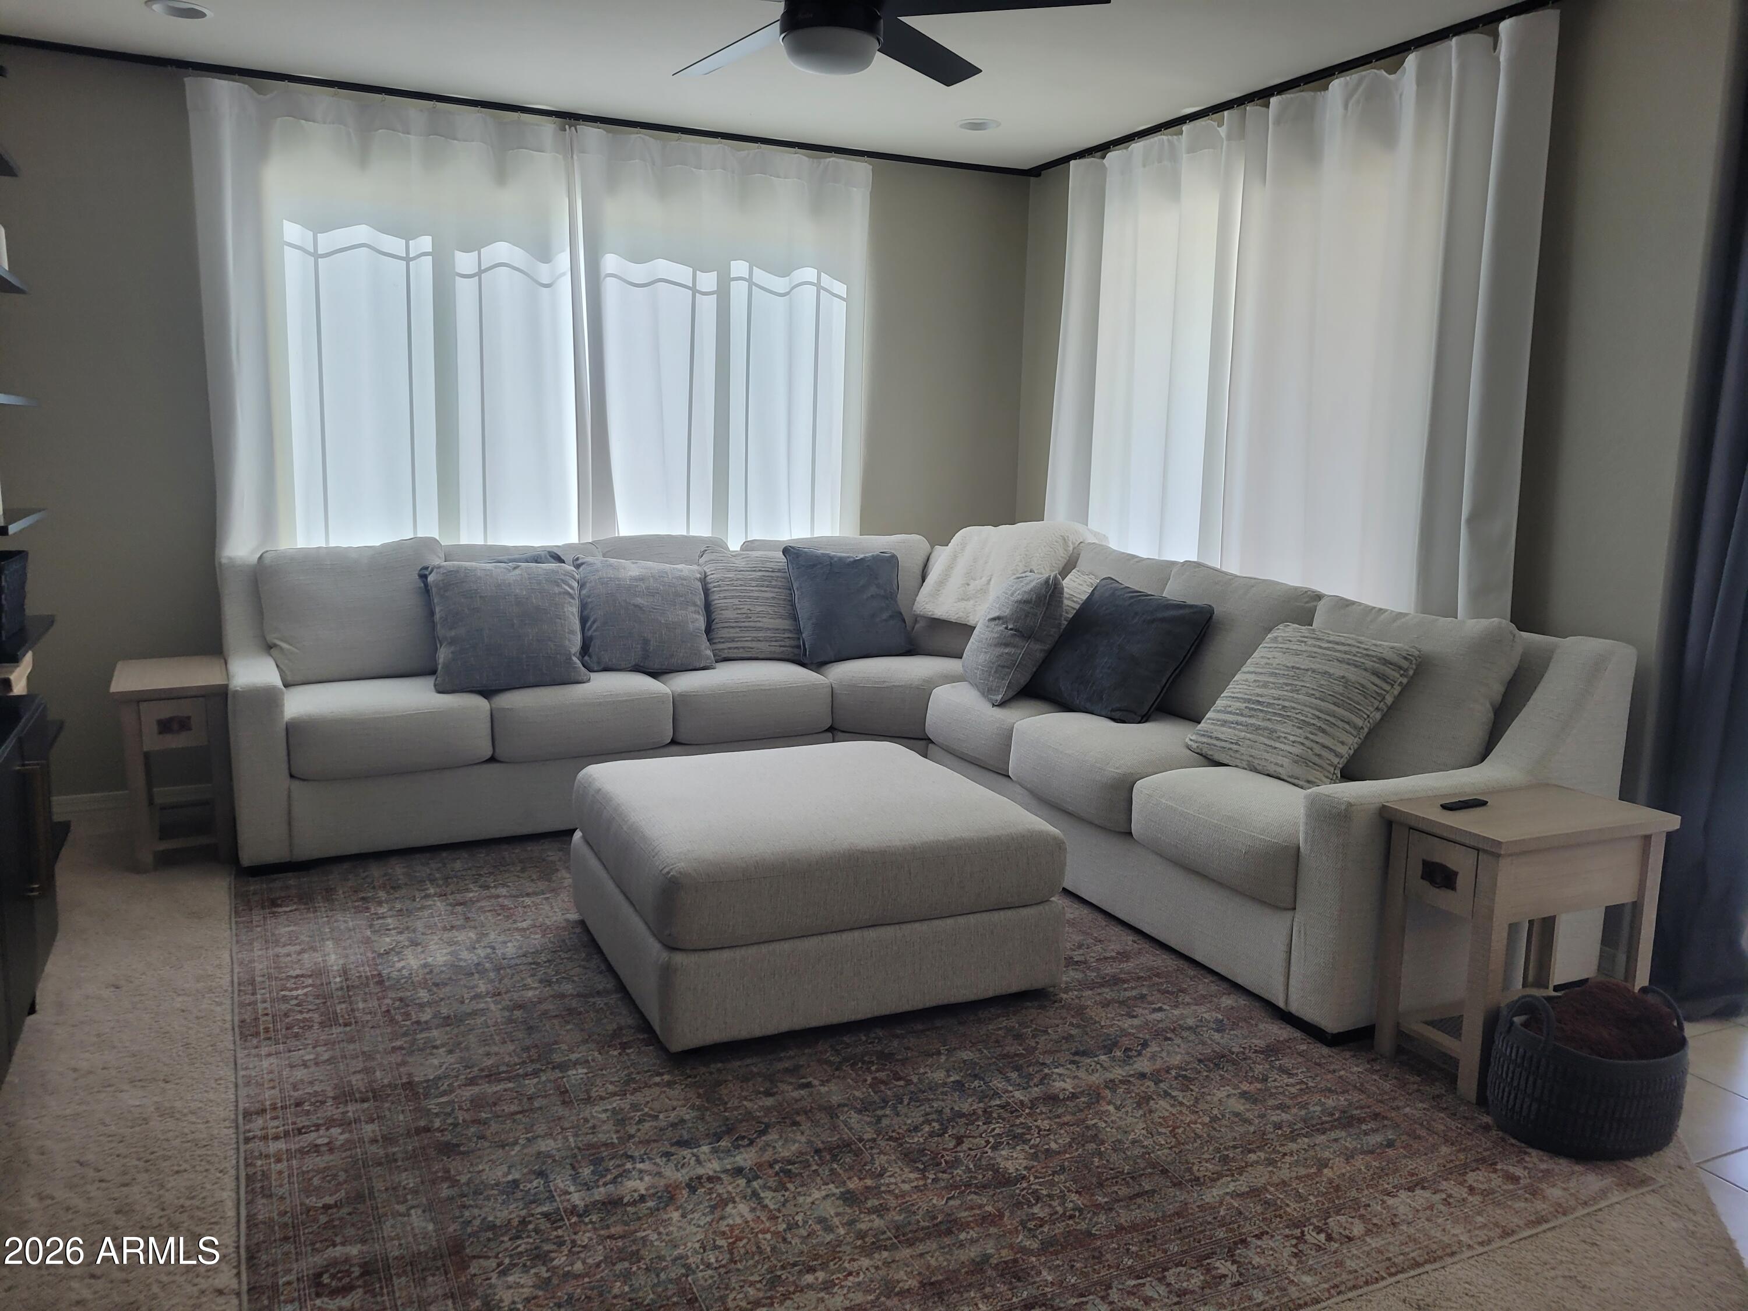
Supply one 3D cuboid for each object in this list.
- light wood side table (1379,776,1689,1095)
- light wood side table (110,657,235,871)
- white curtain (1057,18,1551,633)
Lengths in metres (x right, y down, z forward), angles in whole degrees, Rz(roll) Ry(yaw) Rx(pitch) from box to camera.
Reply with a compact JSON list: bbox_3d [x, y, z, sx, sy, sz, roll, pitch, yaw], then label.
[{"bbox_3d":[1.524,0.662,3.116,0.574,0.608,0.337,-3,10,-26],"label":"light wood side table"},{"bbox_3d":[-2.404,0.366,4.543,0.337,0.608,0.574,-3,10,-26],"label":"light wood side table"},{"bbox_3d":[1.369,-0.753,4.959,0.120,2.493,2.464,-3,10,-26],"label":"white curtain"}]

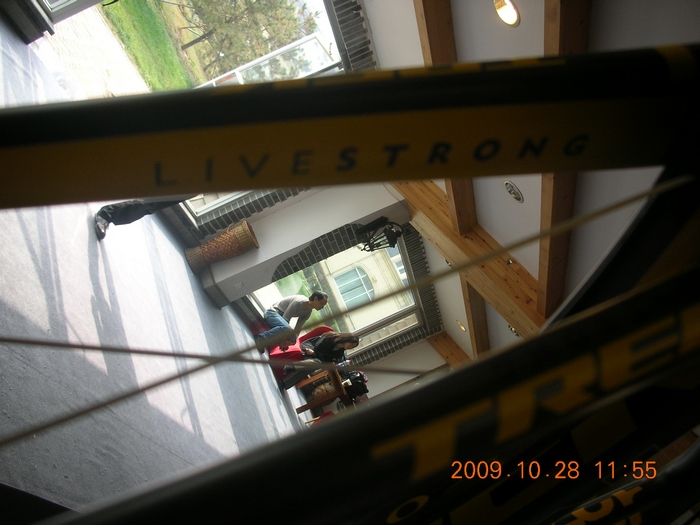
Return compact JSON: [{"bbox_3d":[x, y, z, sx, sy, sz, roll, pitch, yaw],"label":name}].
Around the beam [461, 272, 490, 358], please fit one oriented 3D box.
[{"bbox_3d":[1.675,0.875,9.182,0.120,0.210,4.150,49,-9,31],"label":"beam"}]

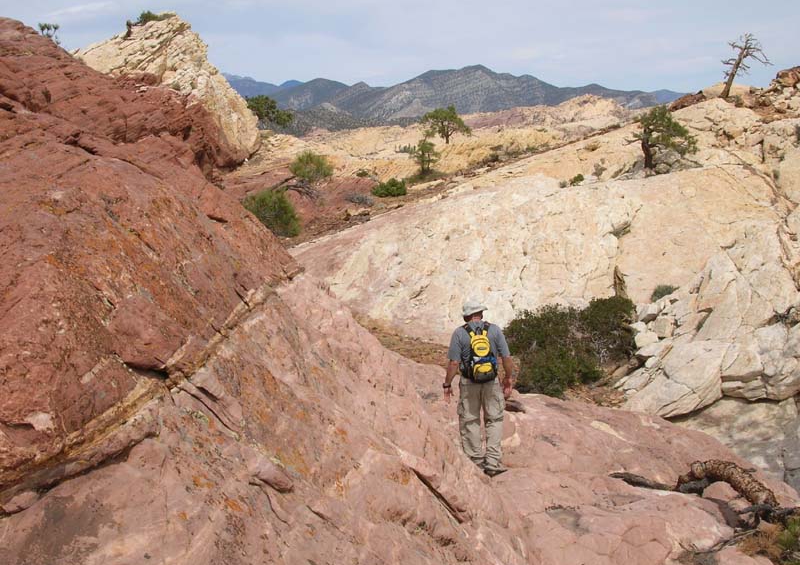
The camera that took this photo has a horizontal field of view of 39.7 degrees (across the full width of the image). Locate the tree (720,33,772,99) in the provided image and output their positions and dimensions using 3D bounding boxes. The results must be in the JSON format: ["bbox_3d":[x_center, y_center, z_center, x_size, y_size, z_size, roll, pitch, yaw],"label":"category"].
[{"bbox_3d":[19.378,-12.080,62.000,2.908,3.611,2.181,0,7,0],"label":"tree"}]

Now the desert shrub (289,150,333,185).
[{"bbox_3d":[-4.037,-5.187,50.000,1.984,1.548,1.786,0,7,0],"label":"desert shrub"}]

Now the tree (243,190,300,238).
[{"bbox_3d":[-4.868,-2.614,42.000,2.197,1.740,1.868,0,7,0],"label":"tree"}]

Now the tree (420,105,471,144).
[{"bbox_3d":[4.104,-14.252,100.000,4.510,3.253,4.059,0,7,0],"label":"tree"}]

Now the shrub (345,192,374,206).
[{"bbox_3d":[-1.936,-4.016,53.000,1.434,0.618,1.147,0,7,0],"label":"shrub"}]

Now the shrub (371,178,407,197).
[{"bbox_3d":[-0.581,-4.799,56.000,1.819,0.941,1.546,0,7,0],"label":"shrub"}]

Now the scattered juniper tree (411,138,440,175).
[{"bbox_3d":[1.656,-8.183,72.000,1.948,2.395,1.851,0,7,0],"label":"scattered juniper tree"}]

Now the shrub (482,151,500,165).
[{"bbox_3d":[6.768,-9.172,82.000,1.331,0.984,1.198,0,7,0],"label":"shrub"}]

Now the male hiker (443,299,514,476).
[{"bbox_3d":[0.790,1.066,11.200,0.700,1.760,0.480,-1,7,-7],"label":"male hiker"}]

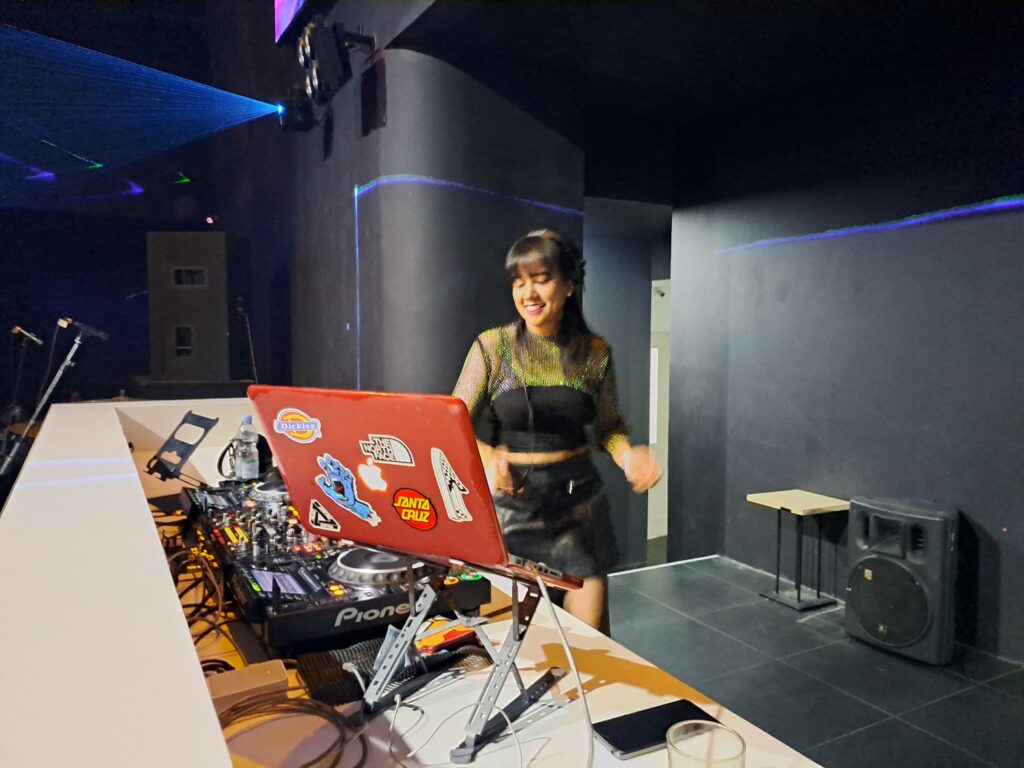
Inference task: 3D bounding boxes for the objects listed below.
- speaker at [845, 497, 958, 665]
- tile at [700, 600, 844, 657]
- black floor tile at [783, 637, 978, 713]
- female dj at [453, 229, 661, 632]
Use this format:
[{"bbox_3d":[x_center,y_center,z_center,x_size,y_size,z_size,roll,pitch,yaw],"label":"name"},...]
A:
[{"bbox_3d":[1.972,0.937,3.652,0.342,0.684,0.466,-2,4,-34],"label":"speaker"},{"bbox_3d":[1.362,1.274,3.863,0.590,0.012,0.590,-2,4,-28],"label":"tile"},{"bbox_3d":[1.640,1.306,3.342,0.590,0.012,0.590,-2,4,-28],"label":"black floor tile"},{"bbox_3d":[0.104,0.456,1.857,0.520,1.640,0.420,1,4,23],"label":"female dj"}]

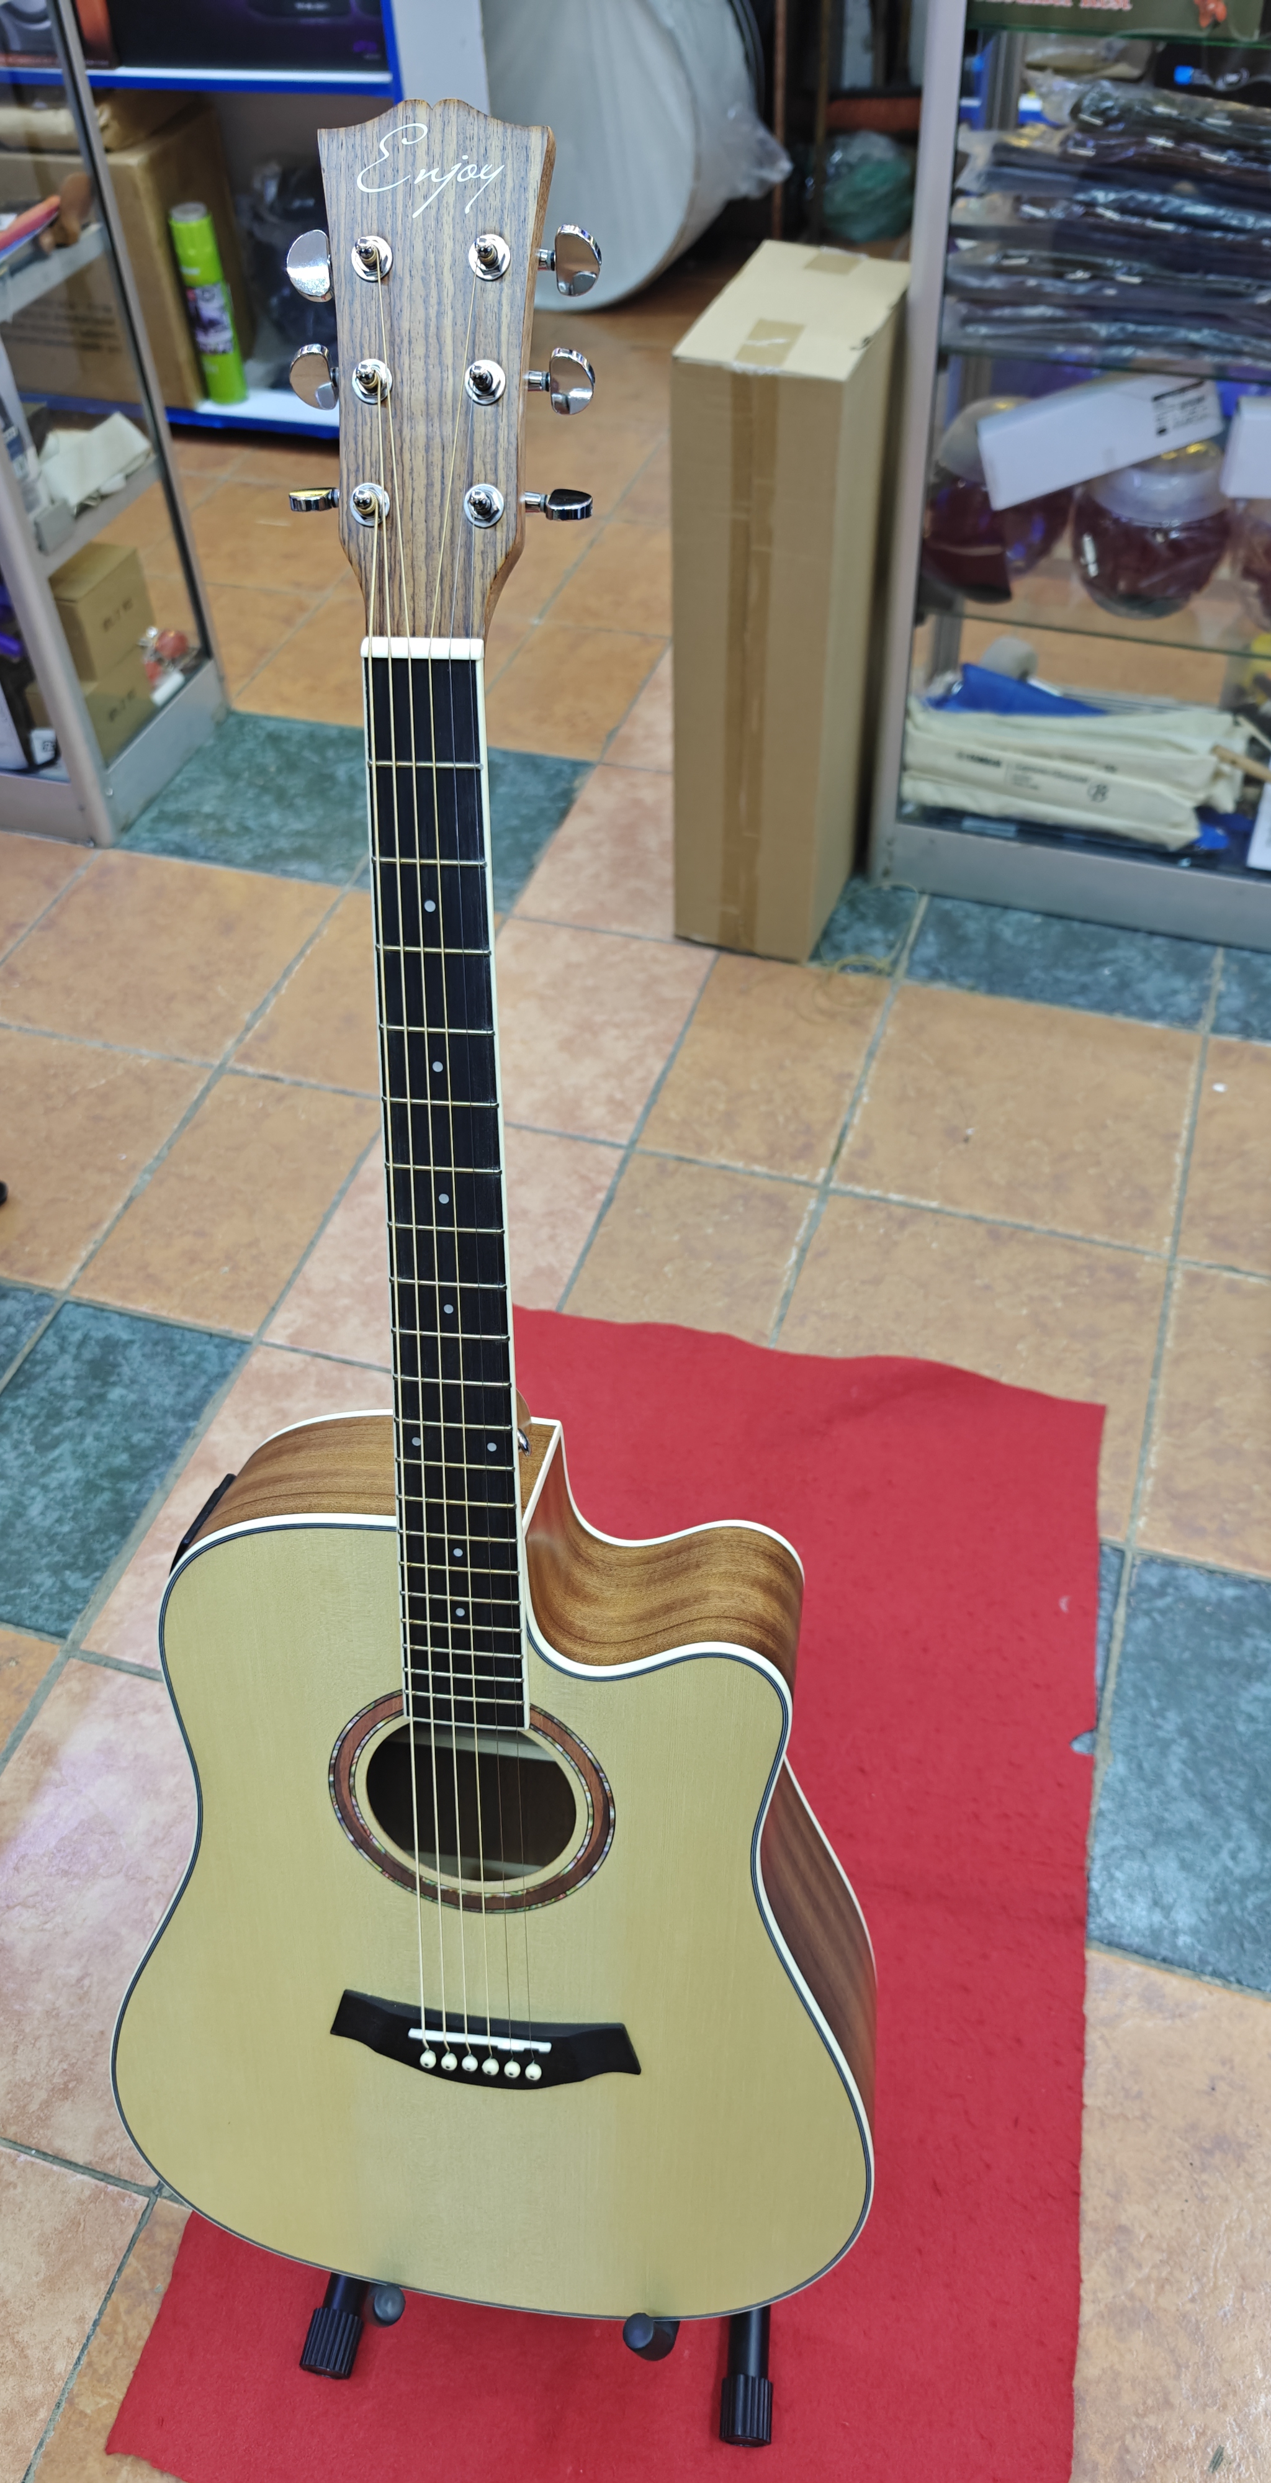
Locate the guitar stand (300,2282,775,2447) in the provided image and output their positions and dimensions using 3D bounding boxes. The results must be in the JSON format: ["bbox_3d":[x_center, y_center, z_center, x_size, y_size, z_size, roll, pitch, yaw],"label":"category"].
[{"bbox_3d":[-0.050,0.482,1.017,0.290,0.330,0.310,4,48,7],"label":"guitar stand"}]

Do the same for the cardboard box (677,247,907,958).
[{"bbox_3d":[0.161,-0.650,1.823,0.156,0.635,0.300,14,50,14],"label":"cardboard box"}]

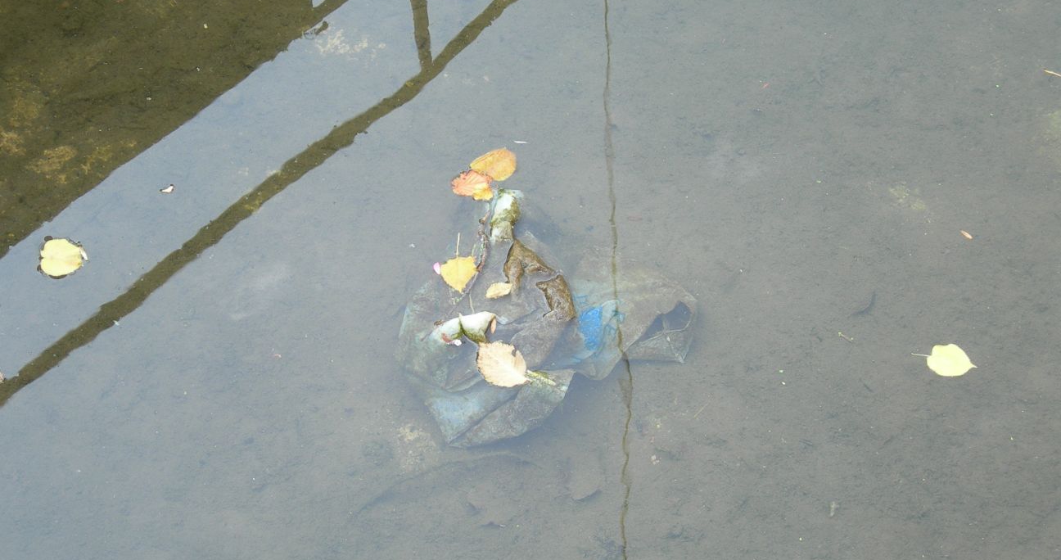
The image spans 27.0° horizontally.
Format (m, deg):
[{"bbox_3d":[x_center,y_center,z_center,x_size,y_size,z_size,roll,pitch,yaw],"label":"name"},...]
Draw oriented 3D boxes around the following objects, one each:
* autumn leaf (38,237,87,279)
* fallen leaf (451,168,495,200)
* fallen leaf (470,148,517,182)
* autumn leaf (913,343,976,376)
[{"bbox_3d":[-0.645,-0.032,3.052,0.069,0.008,0.077,3,48,5],"label":"autumn leaf"},{"bbox_3d":[-0.079,-0.135,3.121,0.068,0.010,0.052,21,52,20],"label":"fallen leaf"},{"bbox_3d":[-0.047,-0.167,3.150,0.058,0.006,0.064,29,55,25],"label":"fallen leaf"},{"bbox_3d":[0.542,0.103,2.883,0.086,0.006,0.058,14,50,14],"label":"autumn leaf"}]

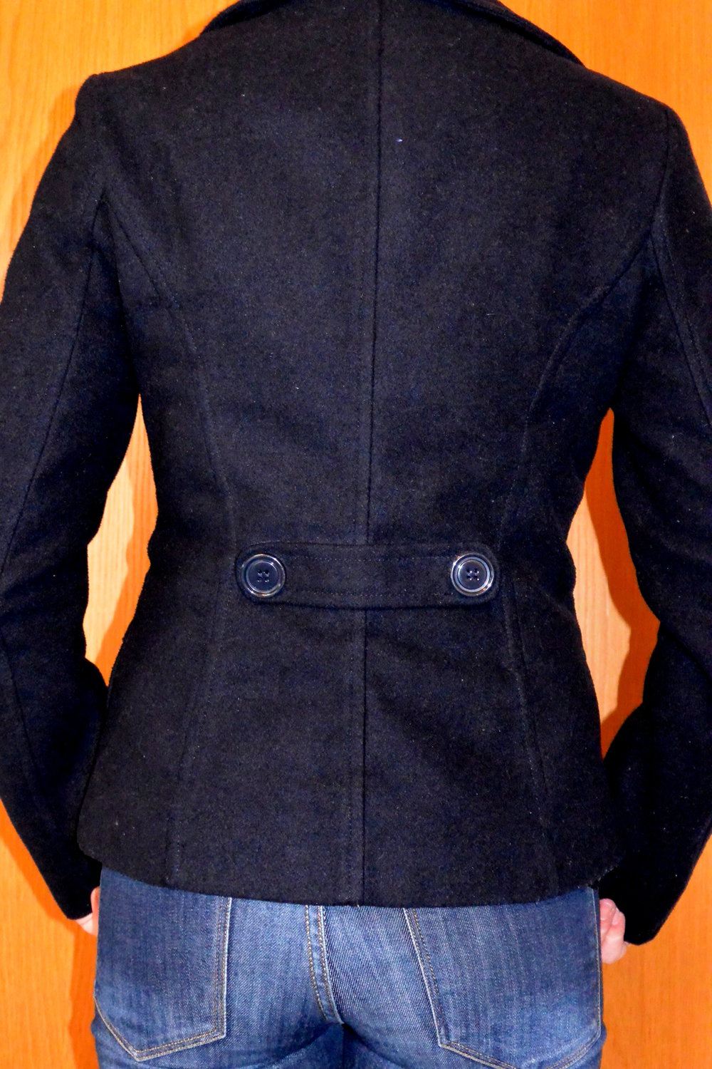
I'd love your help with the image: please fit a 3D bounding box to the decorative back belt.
[{"bbox_3d":[0.008,0.028,1.000,0.182,0.044,0.024,0,2,0],"label":"decorative back belt"}]

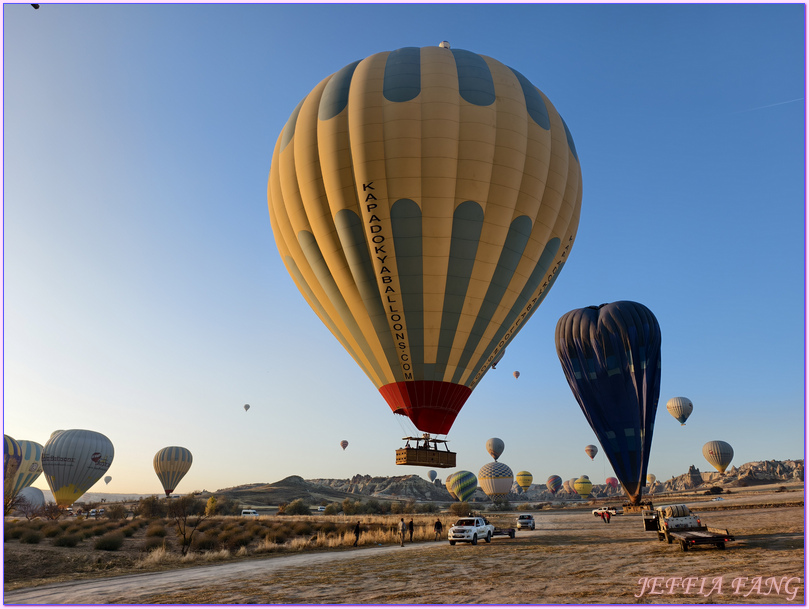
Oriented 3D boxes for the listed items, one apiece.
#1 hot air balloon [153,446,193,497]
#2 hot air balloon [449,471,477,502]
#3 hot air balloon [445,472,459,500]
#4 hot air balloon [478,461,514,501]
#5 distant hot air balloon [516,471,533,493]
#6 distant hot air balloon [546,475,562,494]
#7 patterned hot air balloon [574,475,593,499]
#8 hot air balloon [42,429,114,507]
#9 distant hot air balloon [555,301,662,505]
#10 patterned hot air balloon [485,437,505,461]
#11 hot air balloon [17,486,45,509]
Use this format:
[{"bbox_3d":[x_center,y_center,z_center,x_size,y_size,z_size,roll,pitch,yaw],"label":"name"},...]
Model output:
[{"bbox_3d":[-145.630,105.020,337.650,23.000,30.820,23.000,0,-20,0],"label":"hot air balloon"},{"bbox_3d":[53.840,164.980,487.590,25.000,27.020,25.000,-2,-20,6],"label":"hot air balloon"},{"bbox_3d":[52.610,181.450,532.110,22.500,25.900,22.500,0,-20,0],"label":"hot air balloon"},{"bbox_3d":[60.070,116.570,351.480,23.000,25.680,23.000,0,-20,0],"label":"hot air balloon"},{"bbox_3d":[184.460,271.270,824.040,25.000,29.770,25.000,-4,-21,11],"label":"distant hot air balloon"},{"bbox_3d":[251.520,301.760,900.080,25.000,30.100,25.000,-5,-21,14],"label":"distant hot air balloon"},{"bbox_3d":[214.940,221.420,644.770,21.500,24.690,21.500,0,-20,0],"label":"patterned hot air balloon"},{"bbox_3d":[-120.220,60.360,197.500,23.000,28.380,23.000,0,-20,0],"label":"hot air balloon"},{"bbox_3d":[36.480,16.380,94.370,17.800,35.020,17.000,-8,-22,20],"label":"distant hot air balloon"},{"bbox_3d":[127.810,203.610,755.080,25.500,31.710,25.500,-3,-21,9],"label":"patterned hot air balloon"},{"bbox_3d":[-325.510,168.980,468.400,20.500,18.400,20.500,13,-24,-31],"label":"hot air balloon"}]

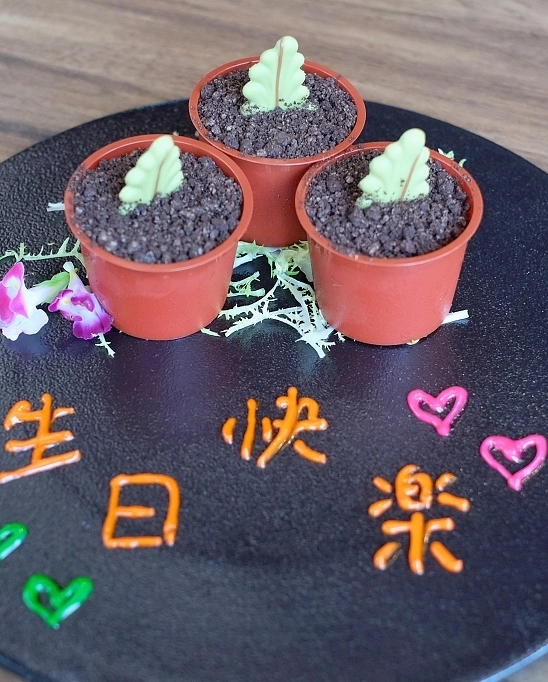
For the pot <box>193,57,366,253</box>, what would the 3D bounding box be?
[{"bbox_3d":[0.000,-0.076,0.618,0.070,0.050,0.070,2,45,-3],"label":"pot"}]

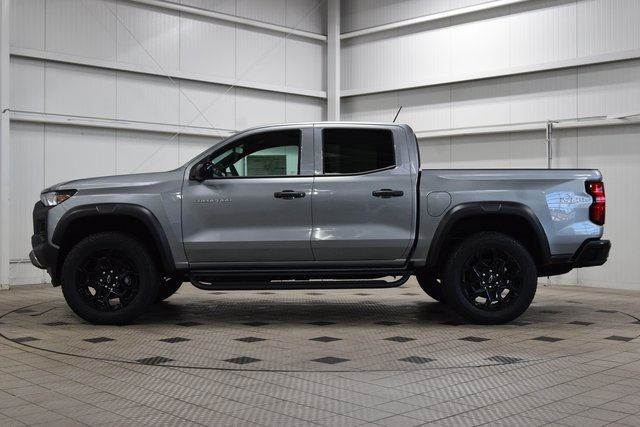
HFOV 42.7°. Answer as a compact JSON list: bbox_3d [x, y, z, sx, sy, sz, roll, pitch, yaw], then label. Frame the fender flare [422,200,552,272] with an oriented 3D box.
[{"bbox_3d":[1.478,0.193,7.200,1.110,0.600,0.140,0,0,-2],"label":"fender flare"}]

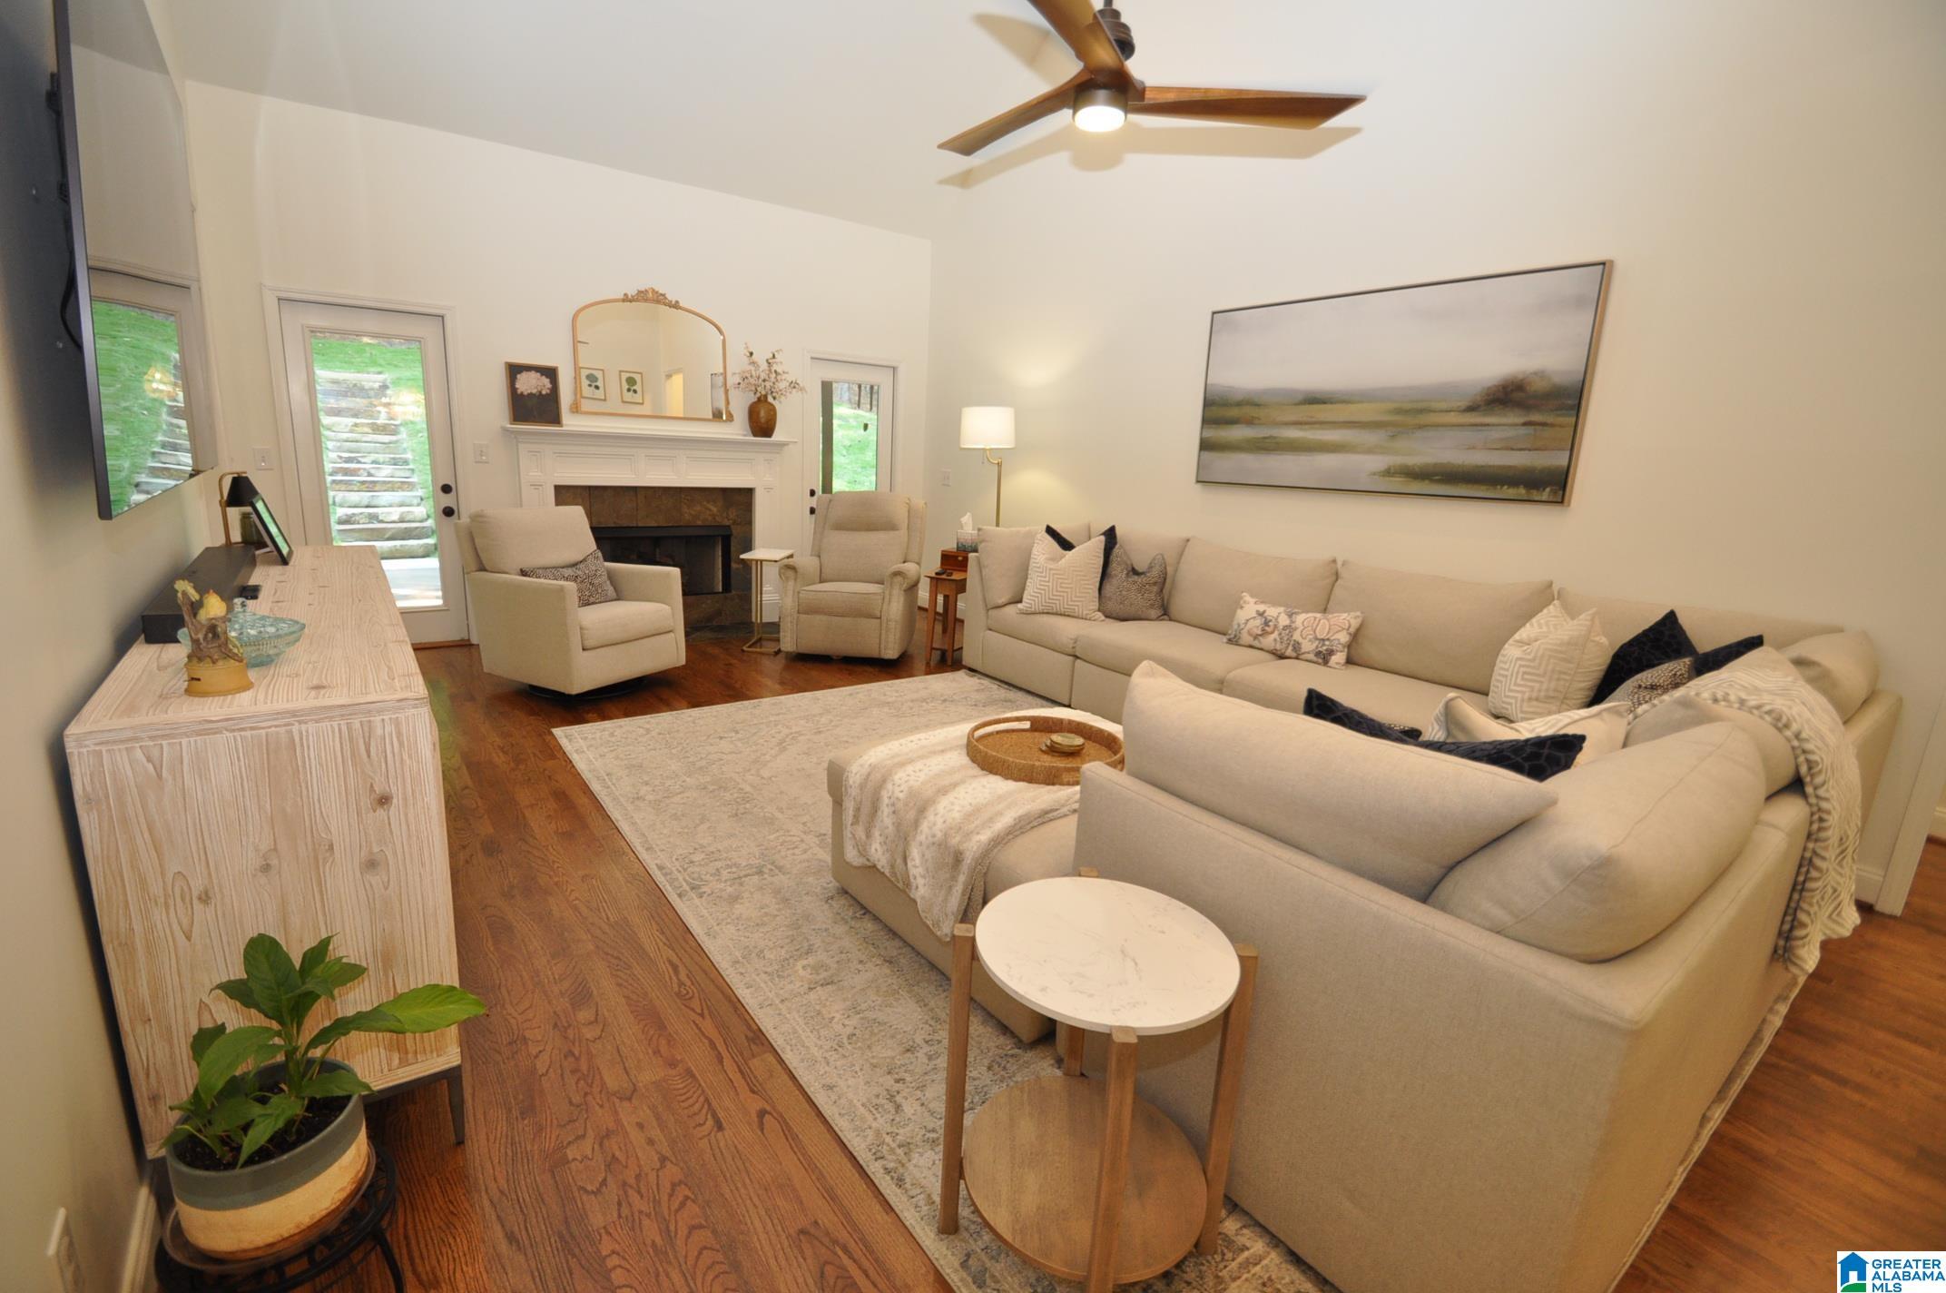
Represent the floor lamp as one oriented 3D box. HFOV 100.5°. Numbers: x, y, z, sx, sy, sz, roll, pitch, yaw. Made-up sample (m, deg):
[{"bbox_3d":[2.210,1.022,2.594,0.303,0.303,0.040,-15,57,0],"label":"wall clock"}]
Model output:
[{"bbox_3d":[0.106,-0.846,5.861,0.400,1.690,0.380,-8,16,-42],"label":"floor lamp"}]

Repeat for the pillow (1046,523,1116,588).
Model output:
[{"bbox_3d":[0.653,-0.483,4.880,0.470,0.480,0.160,5,-2,10],"label":"pillow"}]

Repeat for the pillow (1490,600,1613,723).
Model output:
[{"bbox_3d":[2.135,0.038,2.986,0.180,0.440,0.430,18,11,-6],"label":"pillow"}]

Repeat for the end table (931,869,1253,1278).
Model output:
[{"bbox_3d":[0.187,0.709,1.290,0.430,0.540,0.430,2,12,-1],"label":"end table"}]

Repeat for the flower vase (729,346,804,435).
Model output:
[{"bbox_3d":[-1.568,-1.931,6.155,0.520,0.660,0.340,-7,17,-37],"label":"flower vase"}]

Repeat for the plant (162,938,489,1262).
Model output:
[{"bbox_3d":[-0.876,0.565,1.116,0.340,0.370,0.270,-8,16,-42],"label":"plant"}]

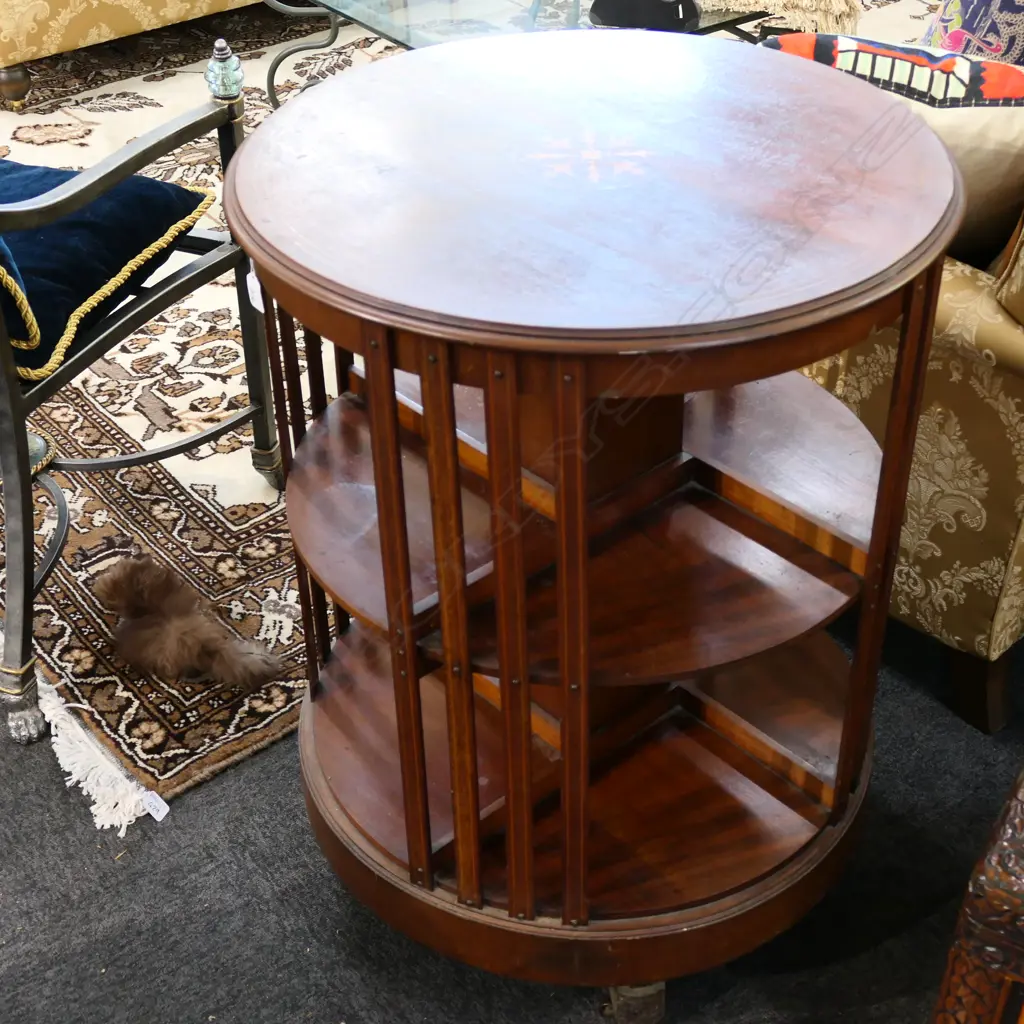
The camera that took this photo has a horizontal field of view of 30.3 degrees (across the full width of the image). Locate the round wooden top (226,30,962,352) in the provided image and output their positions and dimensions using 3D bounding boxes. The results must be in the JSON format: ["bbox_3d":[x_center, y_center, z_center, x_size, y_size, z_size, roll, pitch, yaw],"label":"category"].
[{"bbox_3d":[0.069,-0.298,1.629,0.634,0.021,0.634,-1,35,0],"label":"round wooden top"}]

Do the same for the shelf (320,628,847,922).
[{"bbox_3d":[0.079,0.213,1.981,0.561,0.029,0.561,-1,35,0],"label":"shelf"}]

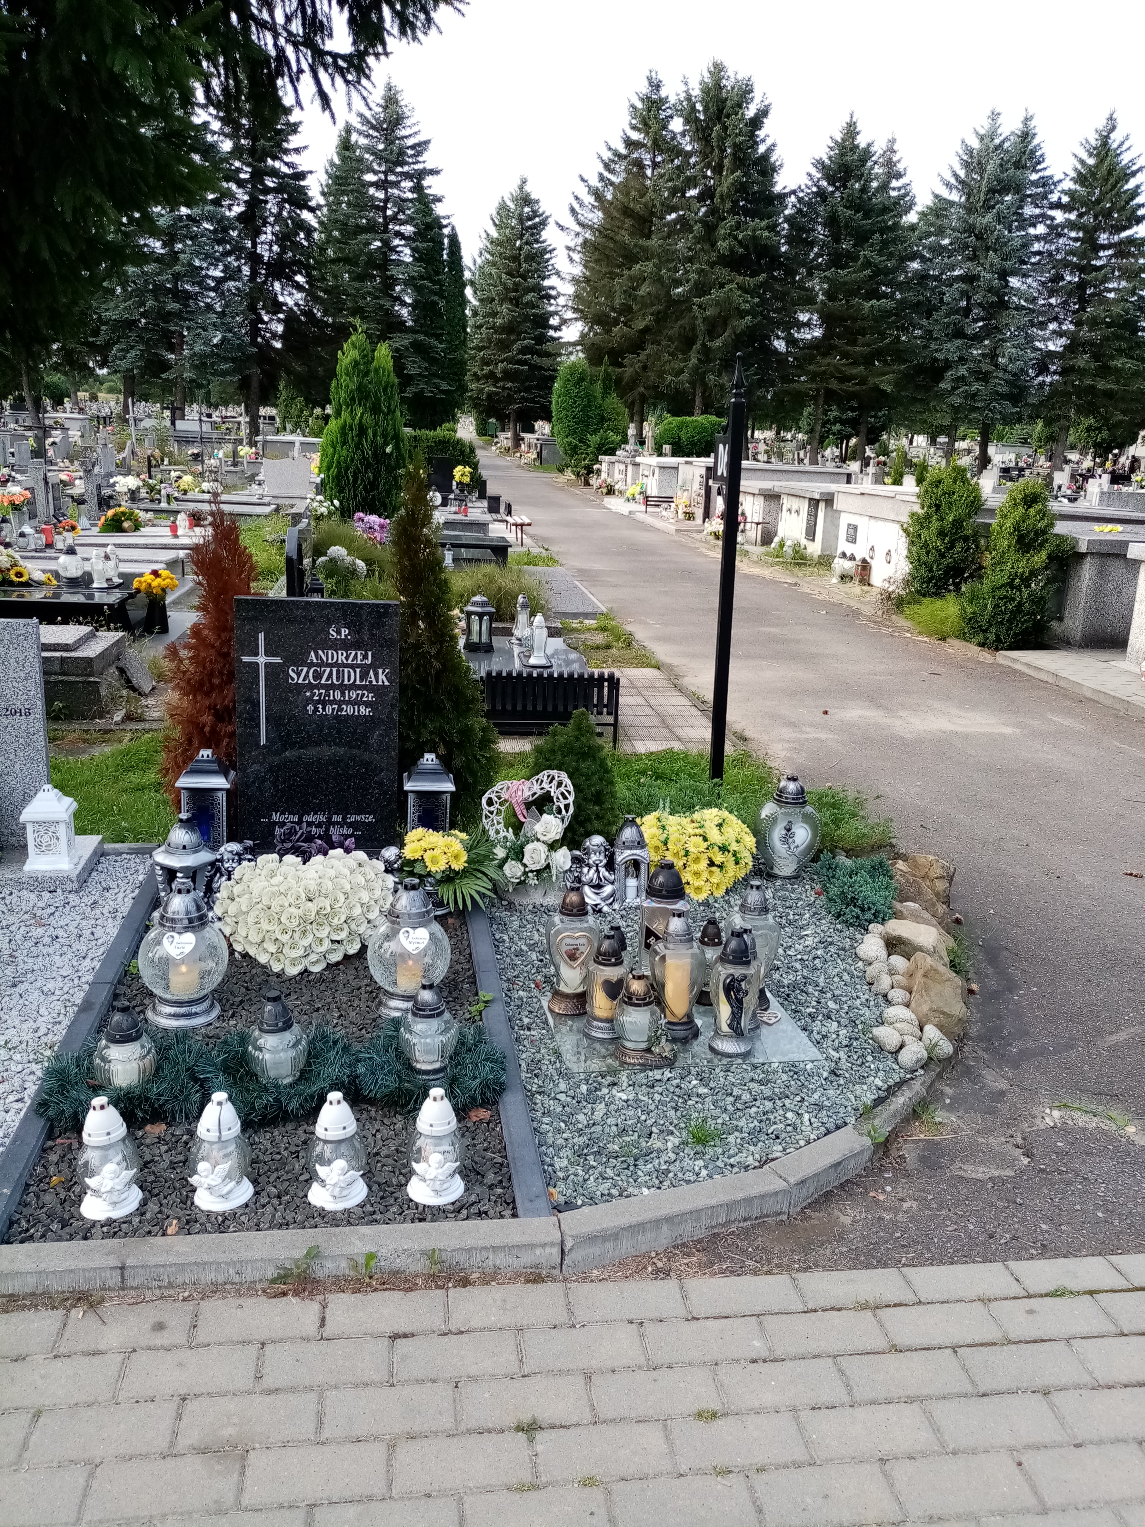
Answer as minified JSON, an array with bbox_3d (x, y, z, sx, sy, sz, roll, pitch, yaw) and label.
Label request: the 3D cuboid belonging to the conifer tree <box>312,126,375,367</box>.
[{"bbox_3d":[-9.281,-19.466,46.703,3.900,11.910,3.900,0,15,-11],"label":"conifer tree"}]

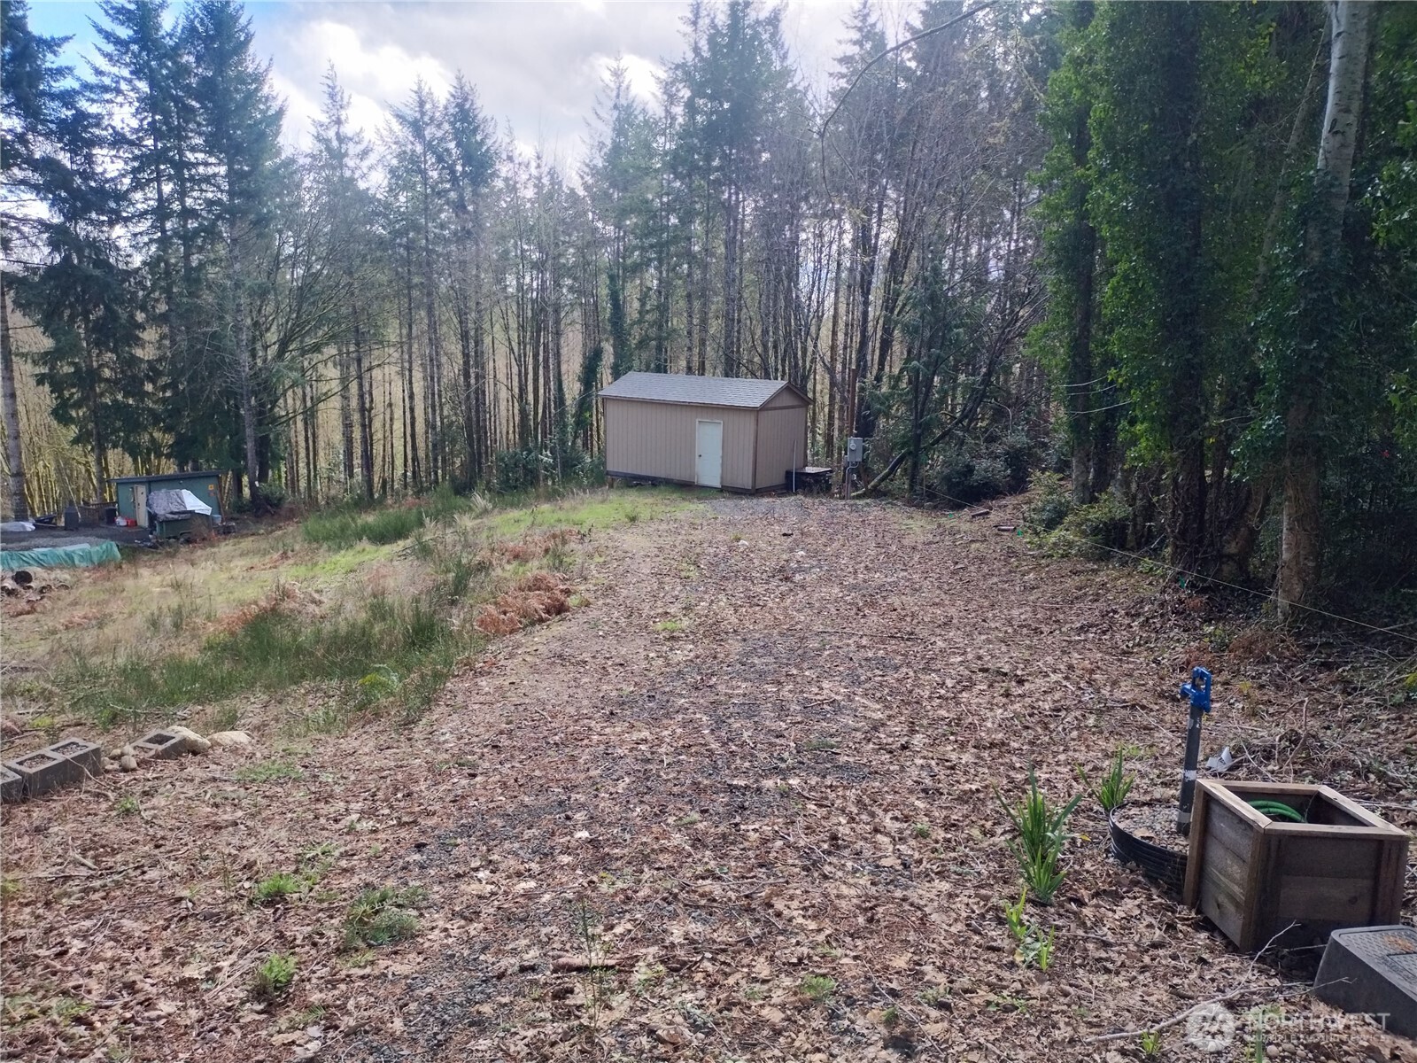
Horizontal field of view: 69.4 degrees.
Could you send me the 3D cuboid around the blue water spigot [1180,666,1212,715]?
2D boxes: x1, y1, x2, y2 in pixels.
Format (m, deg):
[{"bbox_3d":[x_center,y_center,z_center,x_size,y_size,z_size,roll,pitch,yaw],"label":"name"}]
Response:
[{"bbox_3d":[1.819,0.592,3.813,0.060,0.160,0.145,-3,11,-20],"label":"blue water spigot"}]

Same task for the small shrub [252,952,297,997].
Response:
[{"bbox_3d":[-1.375,1.389,3.240,0.115,0.095,0.110,-4,12,-24],"label":"small shrub"}]

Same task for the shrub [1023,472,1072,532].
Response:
[{"bbox_3d":[5.651,-0.501,16.945,0.760,0.850,0.700,4,11,18],"label":"shrub"}]

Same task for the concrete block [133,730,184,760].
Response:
[{"bbox_3d":[-3.299,1.343,6.051,0.185,0.180,0.380,12,10,7],"label":"concrete block"}]

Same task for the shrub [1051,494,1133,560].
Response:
[{"bbox_3d":[5.071,-0.112,13.487,1.020,0.720,0.850,5,11,21],"label":"shrub"}]

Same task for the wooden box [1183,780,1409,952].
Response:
[{"bbox_3d":[1.919,1.117,3.380,0.446,0.431,0.436,2,6,0],"label":"wooden box"}]

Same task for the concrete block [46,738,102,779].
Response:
[{"bbox_3d":[-3.343,1.224,5.359,0.190,0.176,0.210,11,12,18],"label":"concrete block"}]

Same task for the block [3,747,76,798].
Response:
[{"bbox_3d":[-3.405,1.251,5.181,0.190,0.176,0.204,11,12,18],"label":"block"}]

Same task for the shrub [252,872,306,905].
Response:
[{"bbox_3d":[-1.641,1.344,3.909,0.170,0.080,0.140,-4,11,-24],"label":"shrub"}]

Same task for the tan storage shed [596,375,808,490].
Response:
[{"bbox_3d":[-0.130,-3.465,34.421,6.420,3.420,3.320,8,13,35],"label":"tan storage shed"}]

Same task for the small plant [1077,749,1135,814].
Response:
[{"bbox_3d":[1.792,1.106,4.568,0.225,0.250,0.180,5,11,22],"label":"small plant"}]

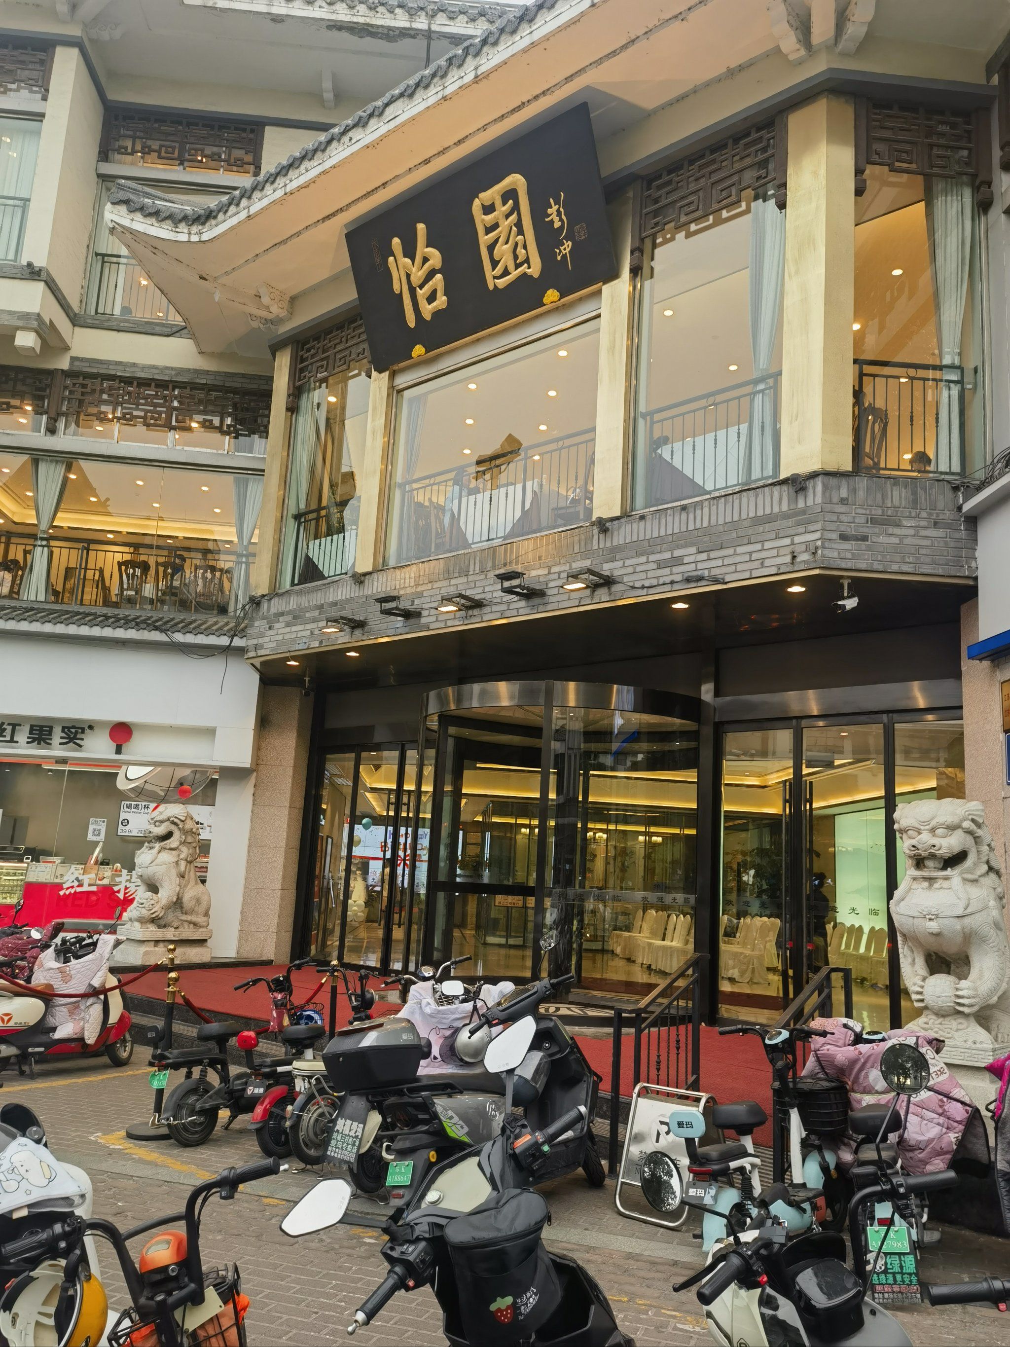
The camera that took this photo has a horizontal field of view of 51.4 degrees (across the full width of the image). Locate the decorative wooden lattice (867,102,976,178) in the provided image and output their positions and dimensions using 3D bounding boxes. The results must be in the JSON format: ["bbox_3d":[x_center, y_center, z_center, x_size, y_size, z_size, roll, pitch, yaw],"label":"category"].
[{"bbox_3d":[3.573,-4.564,8.980,0.950,0.640,0.070,3,-11,-1],"label":"decorative wooden lattice"}]

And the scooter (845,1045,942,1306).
[{"bbox_3d":[1.874,2.220,4.942,0.650,1.050,1.500,-2,-12,25],"label":"scooter"}]

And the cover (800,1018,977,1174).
[{"bbox_3d":[1.907,2.112,5.195,0.800,0.700,0.450,-3,-12,29],"label":"cover"}]

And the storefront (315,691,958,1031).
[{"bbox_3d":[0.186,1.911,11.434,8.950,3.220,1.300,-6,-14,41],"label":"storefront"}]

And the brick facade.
[{"bbox_3d":[0.050,-0.797,10.809,8.800,0.800,0.850,-6,-14,41],"label":"brick facade"}]

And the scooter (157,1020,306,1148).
[{"bbox_3d":[-1.630,2.372,6.682,0.620,1.030,1.450,-4,-13,32],"label":"scooter"}]

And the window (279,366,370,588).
[{"bbox_3d":[-2.217,-2.421,12.876,1.480,2.680,0.120,-6,-14,41],"label":"window"}]

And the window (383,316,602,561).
[{"bbox_3d":[-0.233,-2.358,11.097,3.000,2.090,0.120,-6,-14,41],"label":"window"}]

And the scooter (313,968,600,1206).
[{"bbox_3d":[-0.060,2.183,5.436,1.800,1.100,0.700,13,-15,-43],"label":"scooter"}]

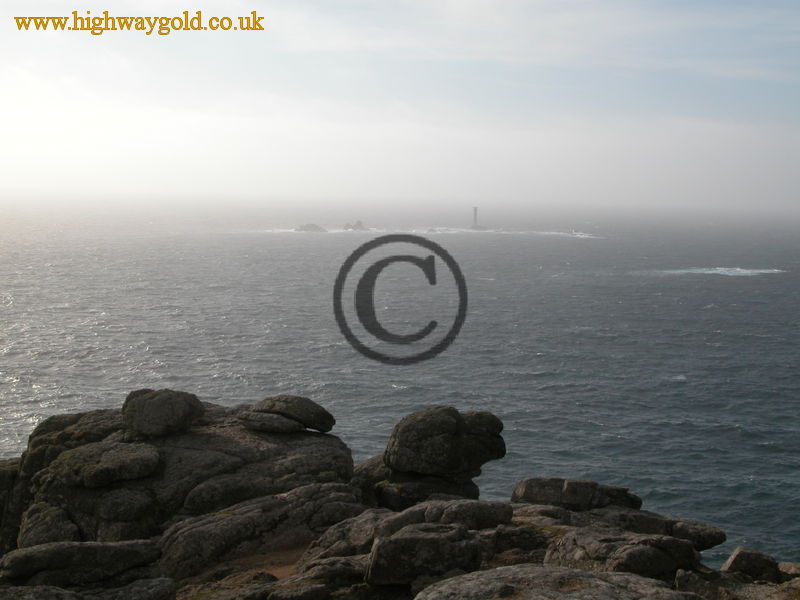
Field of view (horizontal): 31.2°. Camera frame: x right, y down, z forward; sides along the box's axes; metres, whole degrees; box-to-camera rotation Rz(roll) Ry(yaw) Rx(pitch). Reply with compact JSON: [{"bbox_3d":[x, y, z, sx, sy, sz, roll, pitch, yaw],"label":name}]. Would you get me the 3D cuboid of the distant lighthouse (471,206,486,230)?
[{"bbox_3d":[116.800,-126.200,2200.000,12.000,34.000,12.000,1,4,3],"label":"distant lighthouse"}]

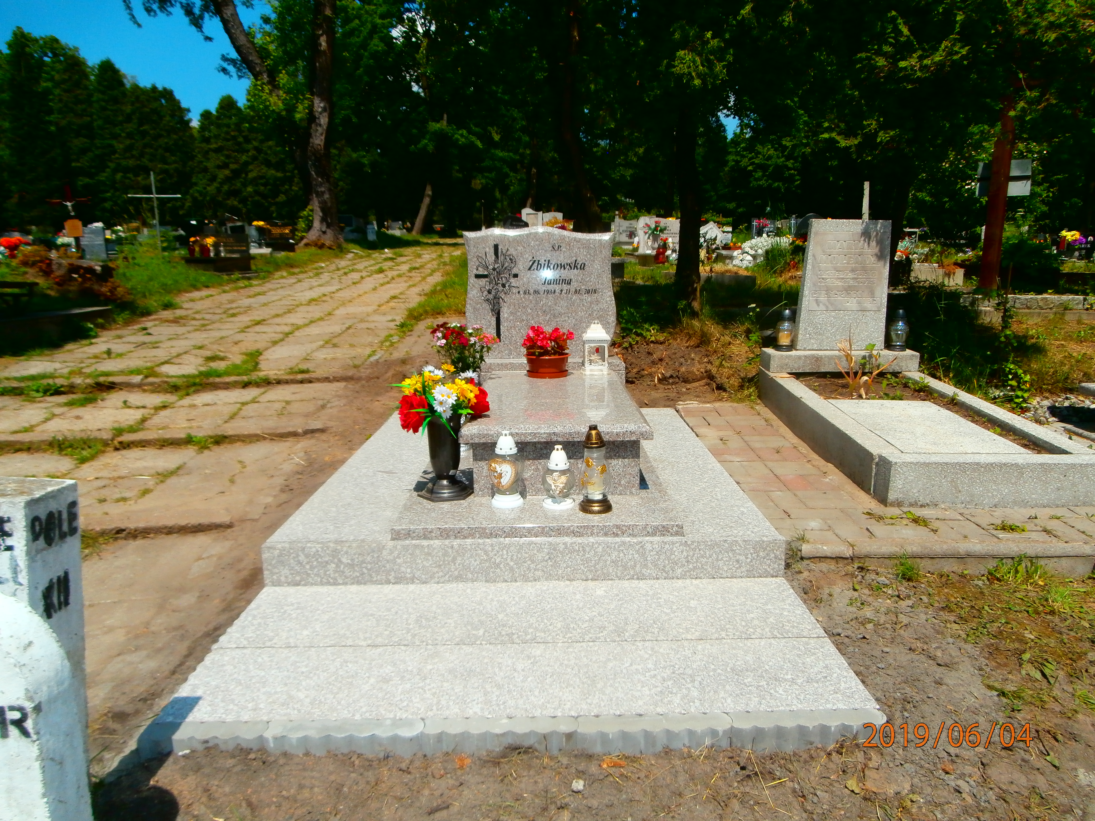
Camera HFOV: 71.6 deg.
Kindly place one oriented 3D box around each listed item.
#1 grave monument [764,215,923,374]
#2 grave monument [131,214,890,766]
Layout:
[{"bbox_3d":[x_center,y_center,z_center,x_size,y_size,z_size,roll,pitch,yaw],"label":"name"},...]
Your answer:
[{"bbox_3d":[1.729,-0.675,4.463,0.851,0.868,0.247,0,11,3],"label":"grave monument"},{"bbox_3d":[-0.078,-0.135,2.877,1.619,1.195,2.821,-1,11,0],"label":"grave monument"}]

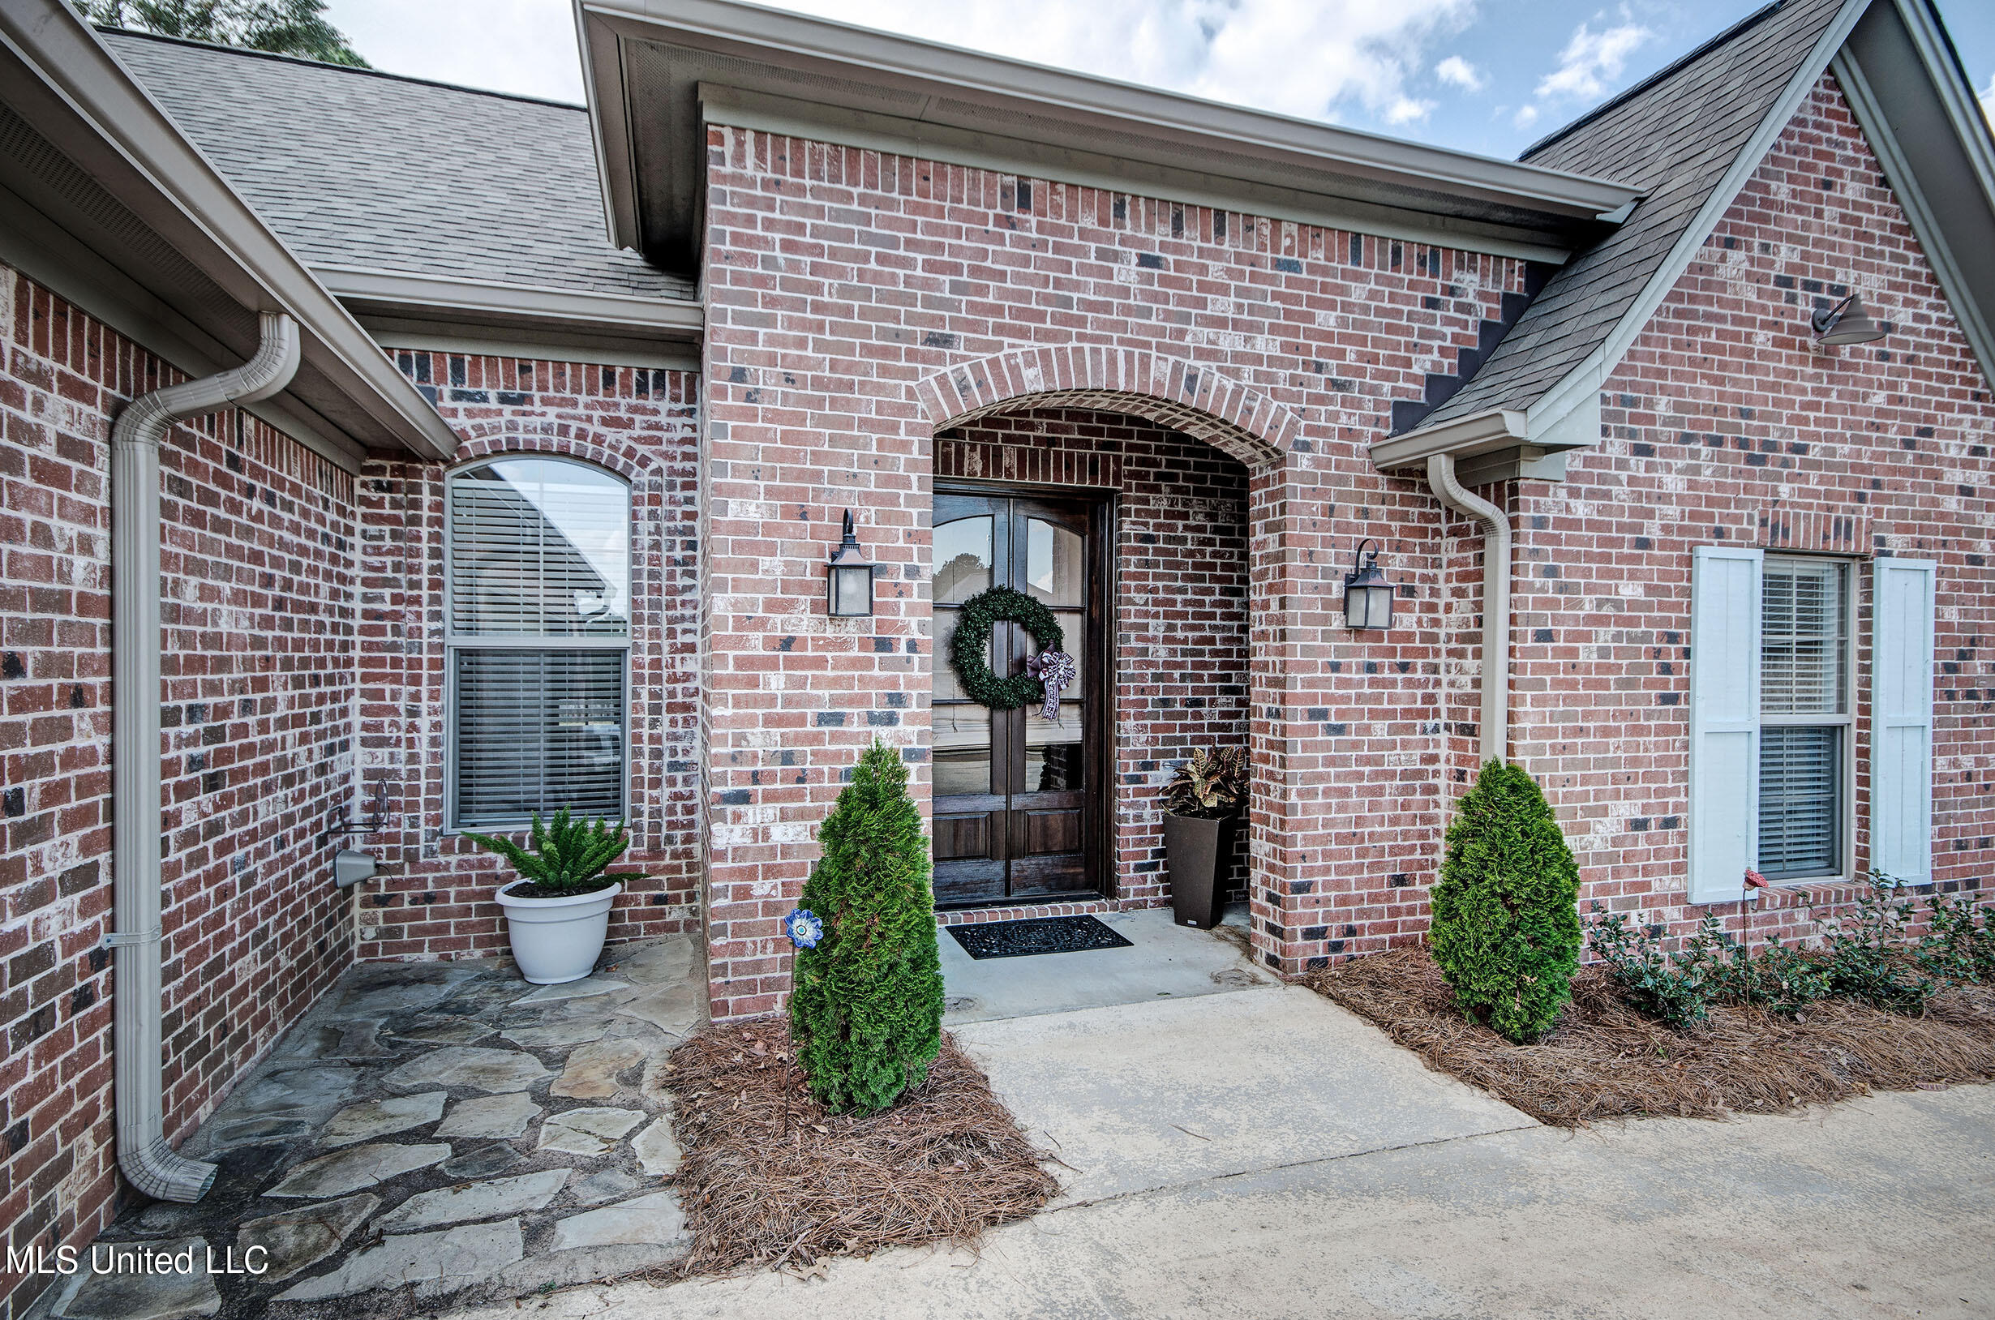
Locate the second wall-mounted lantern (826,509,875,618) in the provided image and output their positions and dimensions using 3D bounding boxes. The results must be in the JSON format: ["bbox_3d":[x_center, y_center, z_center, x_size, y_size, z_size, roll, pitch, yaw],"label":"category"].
[{"bbox_3d":[-0.605,-0.401,4.128,0.180,0.455,0.245,0,0,-18],"label":"second wall-mounted lantern"}]

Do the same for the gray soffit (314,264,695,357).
[{"bbox_3d":[-2.427,-1.714,4.890,1.860,0.180,0.440,0,0,-18],"label":"gray soffit"}]

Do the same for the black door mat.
[{"bbox_3d":[0.228,1.542,5.572,0.910,0.013,0.630,0,0,-18],"label":"black door mat"}]

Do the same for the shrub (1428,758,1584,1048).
[{"bbox_3d":[2.159,1.000,4.228,0.580,1.160,0.580,0,0,-18],"label":"shrub"}]

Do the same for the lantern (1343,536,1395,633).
[{"bbox_3d":[1.837,-0.378,4.943,0.180,0.460,0.245,0,0,-18],"label":"lantern"}]

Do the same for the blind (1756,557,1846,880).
[{"bbox_3d":[4.437,0.317,5.593,0.870,1.760,0.060,0,0,-18],"label":"blind"}]

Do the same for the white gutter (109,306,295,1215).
[{"bbox_3d":[-2.225,0.262,2.811,0.420,2.500,0.110,0,0,-18],"label":"white gutter"}]

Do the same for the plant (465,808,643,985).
[{"bbox_3d":[-2.115,1.105,4.779,0.760,0.815,0.700,0,0,-18],"label":"plant"}]

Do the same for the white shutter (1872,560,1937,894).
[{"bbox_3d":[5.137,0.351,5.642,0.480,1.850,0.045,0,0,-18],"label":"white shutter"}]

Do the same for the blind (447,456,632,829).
[{"bbox_3d":[-2.378,-0.091,5.194,0.890,1.960,0.100,0,0,-18],"label":"blind"}]

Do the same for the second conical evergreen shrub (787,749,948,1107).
[{"bbox_3d":[-0.451,0.905,3.505,0.550,1.240,0.550,0,0,-18],"label":"second conical evergreen shrub"}]

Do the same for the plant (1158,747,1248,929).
[{"bbox_3d":[1.215,1.032,5.889,0.560,1.040,0.560,0,0,33],"label":"plant"}]

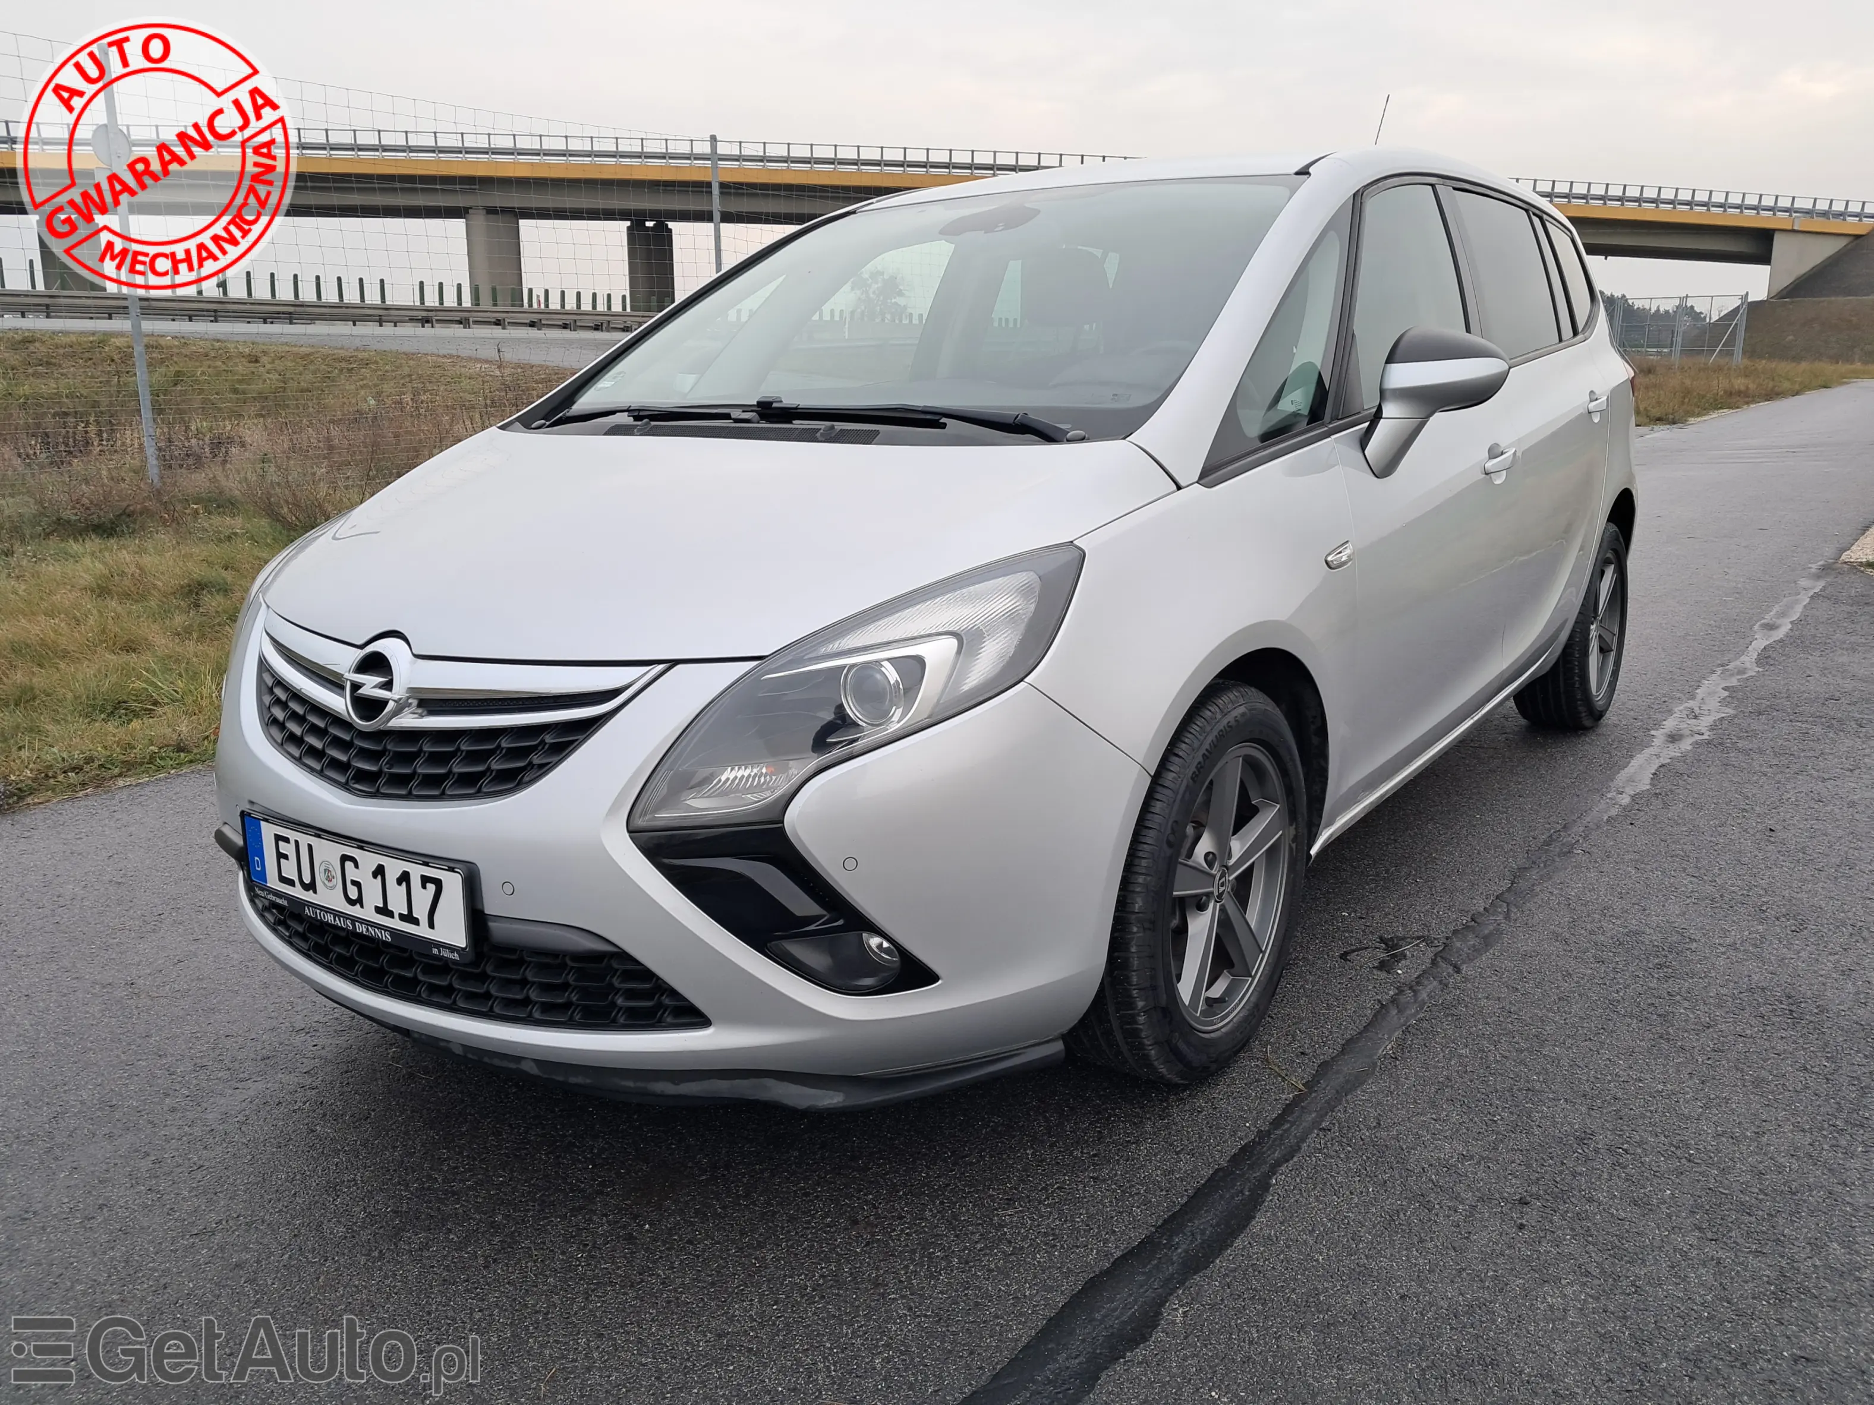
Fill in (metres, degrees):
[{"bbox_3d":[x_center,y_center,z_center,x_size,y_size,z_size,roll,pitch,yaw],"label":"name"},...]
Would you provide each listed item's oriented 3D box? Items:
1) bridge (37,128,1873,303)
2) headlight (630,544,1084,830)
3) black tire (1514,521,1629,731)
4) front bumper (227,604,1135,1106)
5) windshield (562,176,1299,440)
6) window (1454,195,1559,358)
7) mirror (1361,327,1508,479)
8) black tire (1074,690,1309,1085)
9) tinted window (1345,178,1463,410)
[{"bbox_3d":[1.305,-21.223,68.723,95.000,7.800,10.500,-4,12,-14],"label":"bridge"},{"bbox_3d":[-0.063,-0.025,1.925,0.380,0.330,0.600,7,16,35],"label":"headlight"},{"bbox_3d":[1.991,-0.254,4.630,0.230,0.650,0.655,7,16,35],"label":"black tire"},{"bbox_3d":[-0.638,0.159,2.339,1.830,0.630,0.660,7,16,35],"label":"front bumper"},{"bbox_3d":[-0.029,-0.866,3.024,1.420,0.170,1.140,7,43,35],"label":"windshield"},{"bbox_3d":[1.560,-1.143,3.943,0.080,0.460,0.890,-14,3,37],"label":"window"},{"bbox_3d":[0.933,-0.566,2.763,0.210,0.280,0.240,7,16,35],"label":"mirror"},{"bbox_3d":[0.402,0.287,2.439,0.230,0.650,0.655,7,16,35],"label":"black tire"},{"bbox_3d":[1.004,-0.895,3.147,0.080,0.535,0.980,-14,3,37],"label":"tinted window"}]

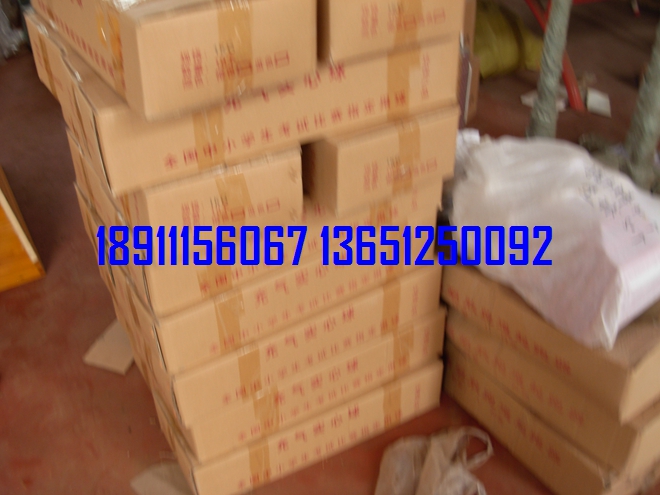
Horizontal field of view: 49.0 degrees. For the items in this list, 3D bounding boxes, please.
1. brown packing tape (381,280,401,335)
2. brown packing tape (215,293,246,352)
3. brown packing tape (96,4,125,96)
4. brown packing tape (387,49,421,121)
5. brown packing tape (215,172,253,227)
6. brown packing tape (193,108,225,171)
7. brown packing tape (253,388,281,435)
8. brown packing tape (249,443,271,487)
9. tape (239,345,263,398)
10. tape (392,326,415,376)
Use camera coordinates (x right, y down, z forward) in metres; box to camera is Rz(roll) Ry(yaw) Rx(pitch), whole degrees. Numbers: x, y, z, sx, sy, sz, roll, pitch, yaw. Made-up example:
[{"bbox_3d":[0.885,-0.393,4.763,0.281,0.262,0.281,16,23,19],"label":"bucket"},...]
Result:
[{"bbox_3d":[0.145,0.145,1.703,0.051,0.148,0.010,-21,41,-25],"label":"brown packing tape"},{"bbox_3d":[-0.203,0.155,1.468,0.051,0.144,0.010,-21,41,-26],"label":"brown packing tape"},{"bbox_3d":[-0.339,-0.306,1.130,0.010,0.142,0.075,-21,41,-25],"label":"brown packing tape"},{"bbox_3d":[0.130,-0.302,1.343,0.055,0.134,0.010,-18,40,-22],"label":"brown packing tape"},{"bbox_3d":[-0.166,-0.078,1.298,0.056,0.131,0.010,-18,38,-23],"label":"brown packing tape"},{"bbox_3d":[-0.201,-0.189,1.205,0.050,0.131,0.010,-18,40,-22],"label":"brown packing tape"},{"bbox_3d":[-0.144,0.379,1.643,0.061,0.143,0.010,-20,40,-24],"label":"brown packing tape"},{"bbox_3d":[-0.165,0.517,1.725,0.050,0.145,0.010,-18,40,-22],"label":"brown packing tape"},{"bbox_3d":[-0.169,0.276,1.557,0.049,0.138,0.010,-21,41,-25],"label":"tape"},{"bbox_3d":[0.181,0.261,1.796,0.052,0.148,0.010,-20,40,-24],"label":"tape"}]

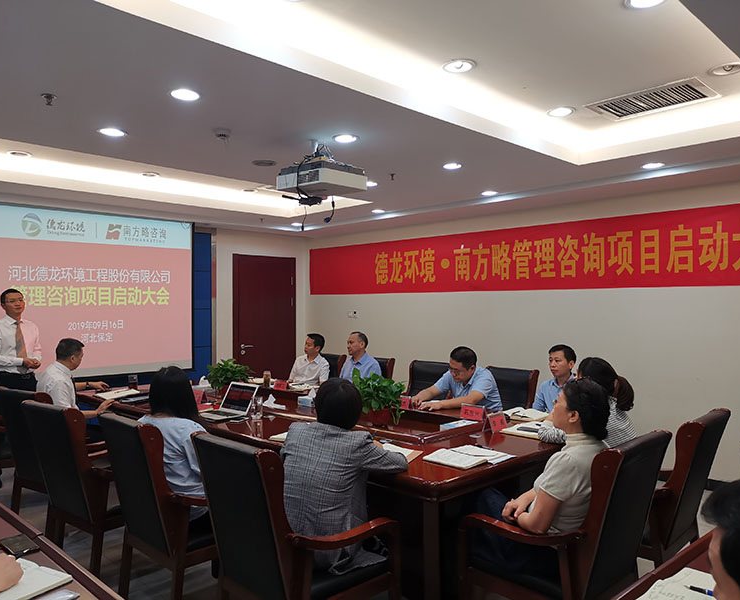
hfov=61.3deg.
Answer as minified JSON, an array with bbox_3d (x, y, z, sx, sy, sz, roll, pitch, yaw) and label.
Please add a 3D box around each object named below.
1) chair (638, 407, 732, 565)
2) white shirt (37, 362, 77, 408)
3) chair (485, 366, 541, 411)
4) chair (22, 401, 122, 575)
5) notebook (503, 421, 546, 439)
[{"bbox_3d":[1.595,1.103,3.503,0.600,0.990,0.660,1,-1,-45],"label":"chair"},{"bbox_3d":[-2.270,0.740,4.520,0.280,0.580,0.460,1,-1,-45],"label":"white shirt"},{"bbox_3d":[1.133,1.131,5.630,0.660,0.990,0.600,1,-1,-45],"label":"chair"},{"bbox_3d":[-1.538,1.097,3.610,0.580,1.050,0.700,-1,-1,37],"label":"chair"},{"bbox_3d":[1.042,0.823,3.926,0.380,0.025,0.266,1,-1,-45],"label":"notebook"}]

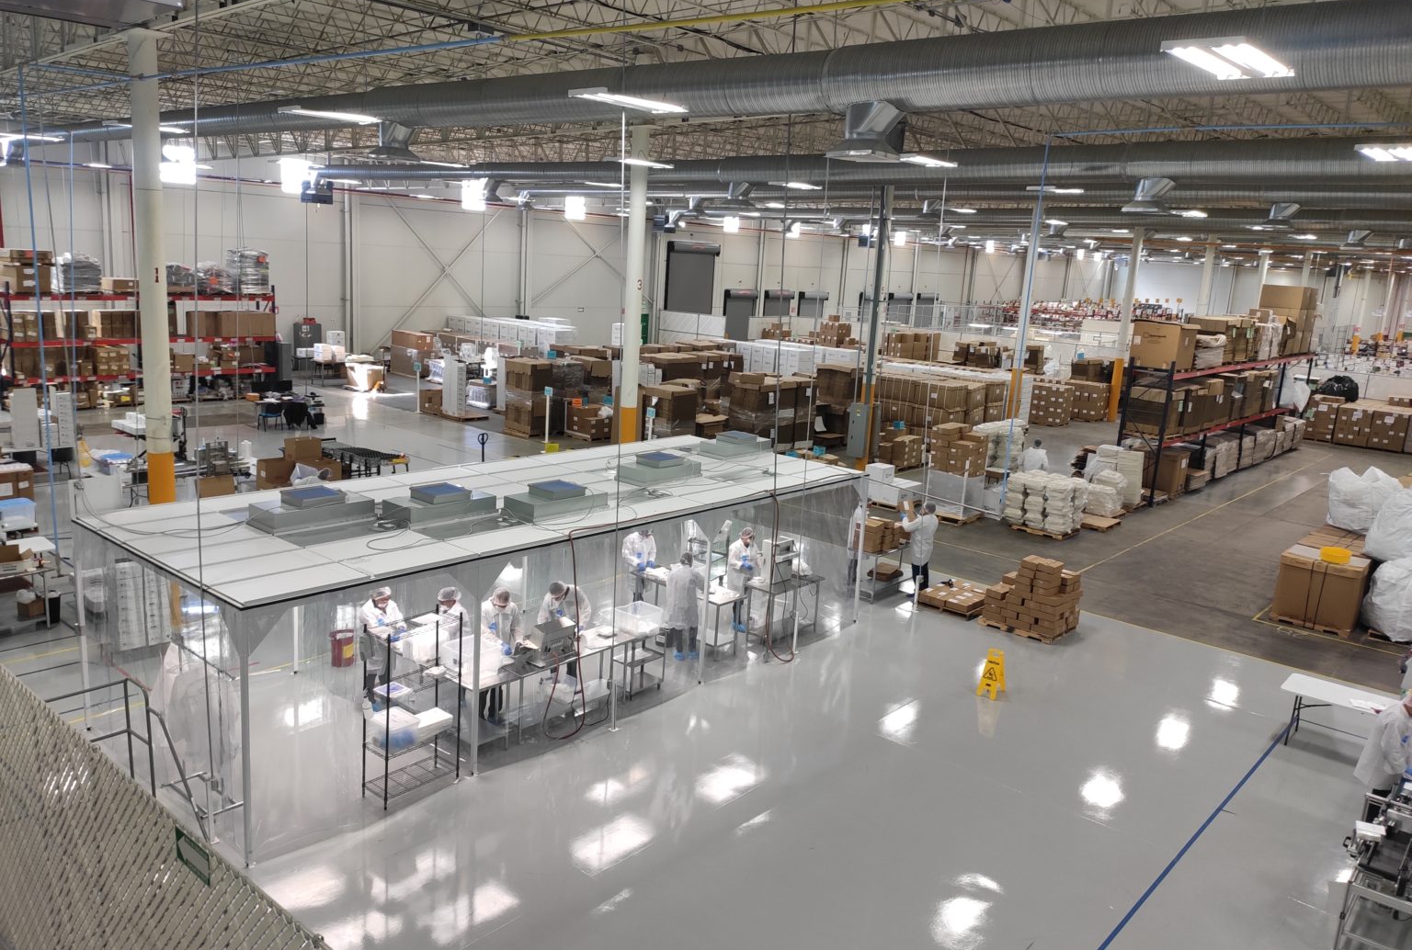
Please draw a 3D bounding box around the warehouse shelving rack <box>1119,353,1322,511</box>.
[{"bbox_3d":[15.802,-1.948,32.032,1.050,3.640,15.100,13,15,39],"label":"warehouse shelving rack"}]

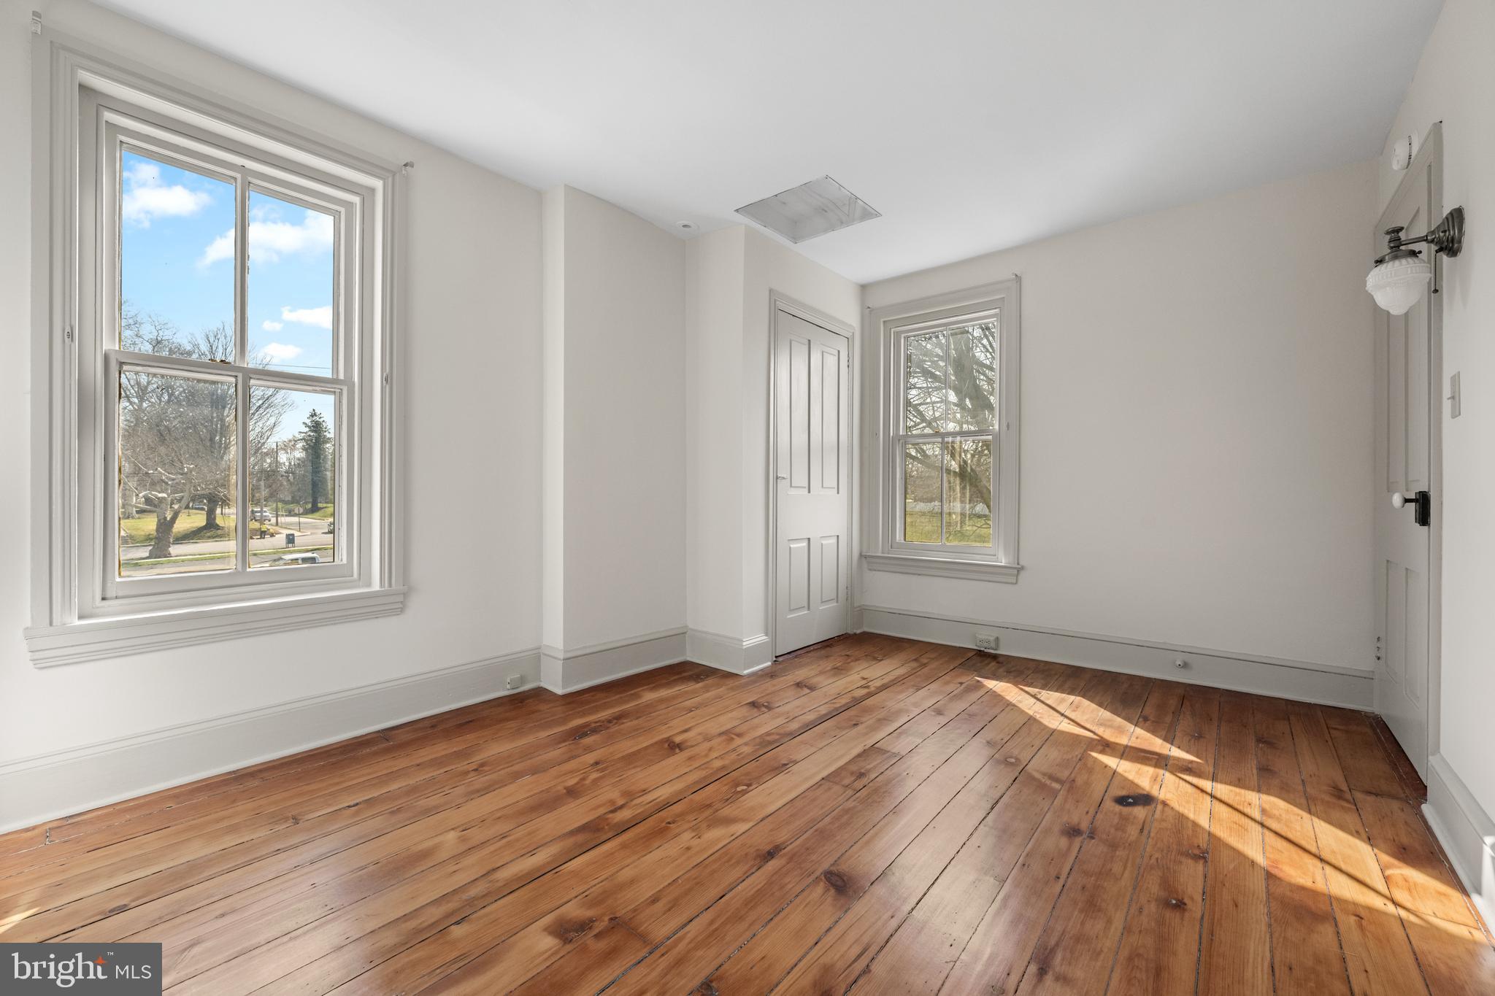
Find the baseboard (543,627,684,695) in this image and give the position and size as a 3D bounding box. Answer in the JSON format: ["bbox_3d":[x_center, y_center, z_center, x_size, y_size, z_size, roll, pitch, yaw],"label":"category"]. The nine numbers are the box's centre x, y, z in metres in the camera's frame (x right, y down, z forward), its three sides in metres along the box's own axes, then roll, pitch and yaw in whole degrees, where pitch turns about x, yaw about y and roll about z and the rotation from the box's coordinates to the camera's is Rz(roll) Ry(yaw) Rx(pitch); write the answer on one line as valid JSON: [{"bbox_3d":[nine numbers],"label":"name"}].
[{"bbox_3d":[-0.677,0.813,3.069,0.202,0.212,0.783,1,0,41],"label":"baseboard"}]

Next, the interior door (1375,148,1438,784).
[{"bbox_3d":[2.489,-0.089,2.187,0.045,2.032,0.844,1,0,40],"label":"interior door"}]

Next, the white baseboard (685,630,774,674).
[{"bbox_3d":[-0.105,0.819,3.243,0.435,0.207,0.227,1,0,40],"label":"white baseboard"}]

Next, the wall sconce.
[{"bbox_3d":[1.802,-0.639,1.567,0.187,0.283,0.142,1,0,40],"label":"wall sconce"}]

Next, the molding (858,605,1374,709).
[{"bbox_3d":[1.776,0.832,3.261,2.406,0.192,0.030,0,0,37],"label":"molding"}]

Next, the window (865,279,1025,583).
[{"bbox_3d":[1.211,-0.392,3.674,0.990,1.784,0.111,0,0,38],"label":"window"}]

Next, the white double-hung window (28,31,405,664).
[{"bbox_3d":[-1.728,-0.413,2.017,0.131,1.779,0.965,1,0,40],"label":"white double-hung window"}]

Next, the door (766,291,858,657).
[{"bbox_3d":[0.413,-0.116,3.644,0.101,2.092,0.991,1,0,40],"label":"door"}]

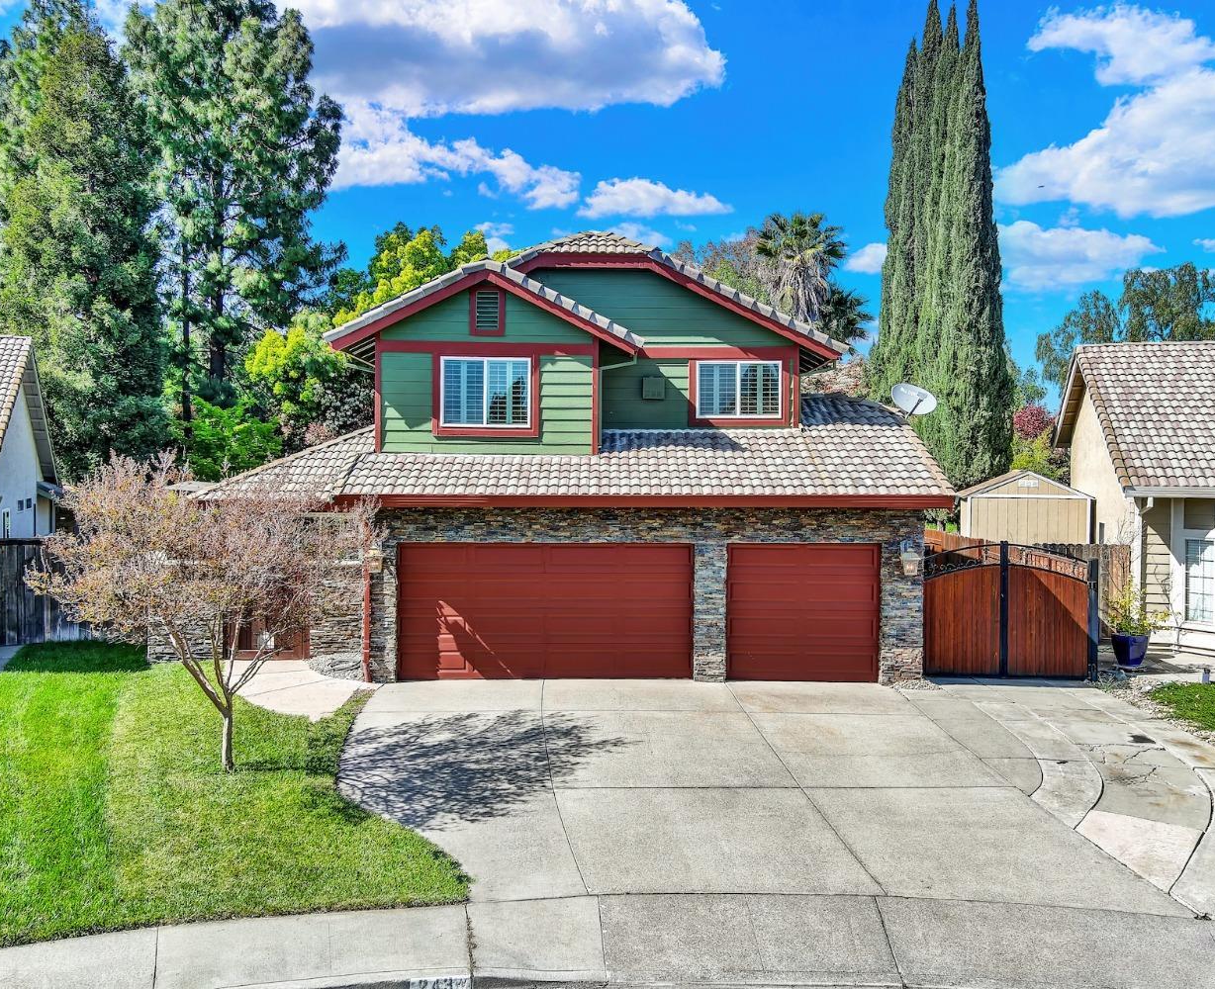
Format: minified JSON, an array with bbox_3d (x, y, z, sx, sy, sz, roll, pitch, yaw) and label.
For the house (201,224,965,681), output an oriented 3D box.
[{"bbox_3d":[-0.900,-0.950,24.200,12.700,7.800,11.200,0,1,0],"label":"house"}]

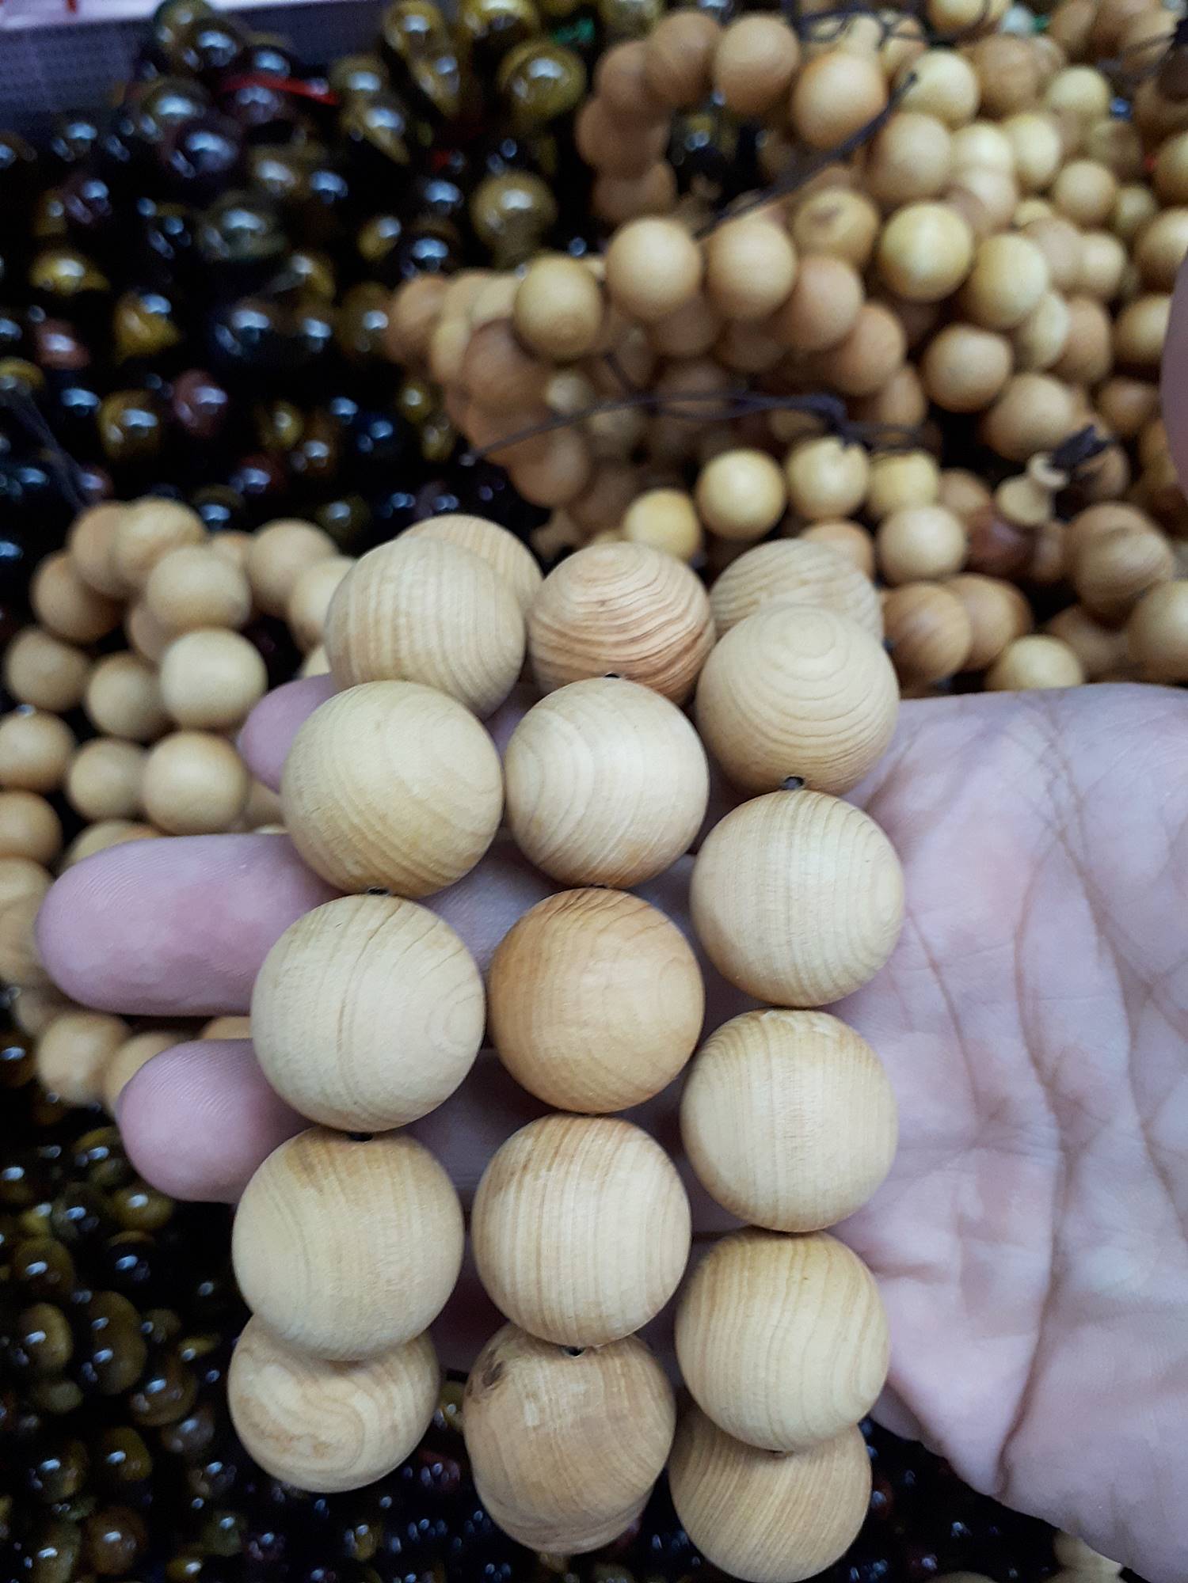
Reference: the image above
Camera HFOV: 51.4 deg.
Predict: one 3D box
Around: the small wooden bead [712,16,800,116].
[{"bbox_3d":[0.030,-0.134,0.228,0.016,0.016,0.016,0,58,0],"label":"small wooden bead"}]

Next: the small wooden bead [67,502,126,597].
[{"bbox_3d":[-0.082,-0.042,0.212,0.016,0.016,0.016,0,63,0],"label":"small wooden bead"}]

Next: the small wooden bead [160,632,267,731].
[{"bbox_3d":[-0.059,-0.017,0.193,0.016,0.016,0.016,0,58,0],"label":"small wooden bead"}]

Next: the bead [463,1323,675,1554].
[{"bbox_3d":[-0.002,0.061,0.118,0.020,0.020,0.020,0,63,0],"label":"bead"}]

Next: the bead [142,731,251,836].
[{"bbox_3d":[-0.066,-0.001,0.205,0.017,0.017,0.017,0,57,0],"label":"bead"}]

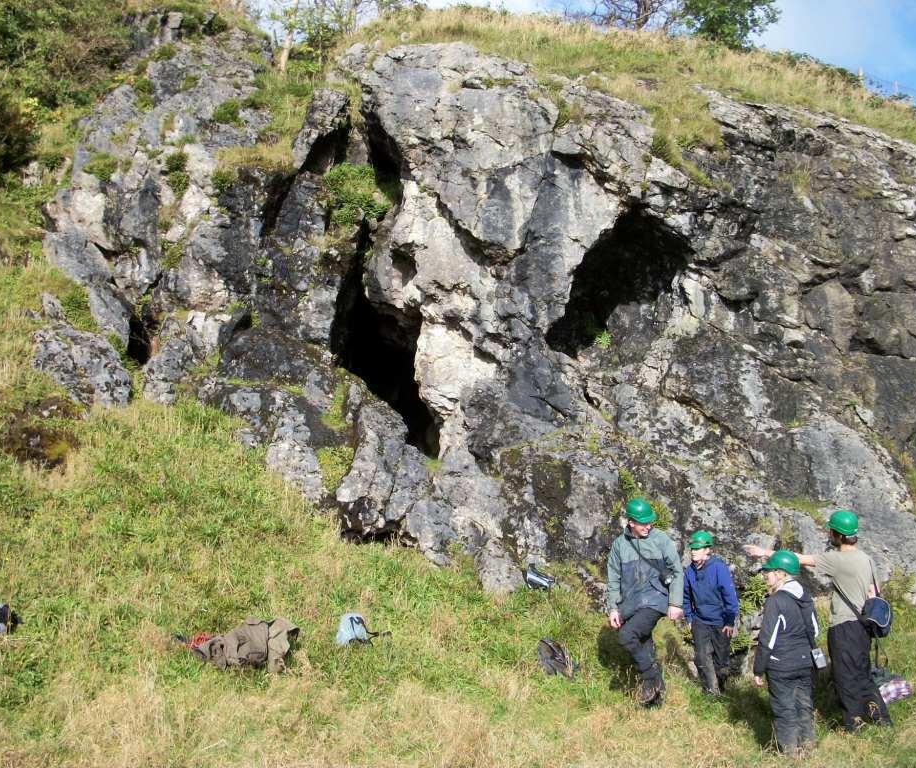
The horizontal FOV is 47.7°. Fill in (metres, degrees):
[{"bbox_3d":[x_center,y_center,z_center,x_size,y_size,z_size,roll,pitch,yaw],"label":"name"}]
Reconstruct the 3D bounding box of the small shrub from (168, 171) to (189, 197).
[{"bbox_3d":[-4.009,-2.866,14.800,0.320,0.370,0.280,2,-7,-16],"label":"small shrub"}]

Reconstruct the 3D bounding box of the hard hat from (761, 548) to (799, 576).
[{"bbox_3d":[2.461,1.362,7.900,0.300,0.190,0.230,-2,-8,12],"label":"hard hat"}]

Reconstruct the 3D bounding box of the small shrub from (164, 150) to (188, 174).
[{"bbox_3d":[-4.078,-3.209,15.000,0.350,0.350,0.300,2,-7,-16],"label":"small shrub"}]

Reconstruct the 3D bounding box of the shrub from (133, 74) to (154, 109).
[{"bbox_3d":[-4.921,-4.561,16.200,0.350,0.560,0.320,2,-7,-17],"label":"shrub"}]

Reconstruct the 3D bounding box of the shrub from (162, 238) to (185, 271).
[{"bbox_3d":[-4.177,-1.901,15.200,0.320,0.450,0.260,0,-8,0],"label":"shrub"}]

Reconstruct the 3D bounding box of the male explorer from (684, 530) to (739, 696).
[{"bbox_3d":[2.277,2.061,9.300,0.480,1.500,0.340,-3,-8,25],"label":"male explorer"}]

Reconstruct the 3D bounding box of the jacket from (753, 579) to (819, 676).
[{"bbox_3d":[2.562,1.905,8.100,0.500,0.750,0.360,5,-9,-35],"label":"jacket"}]

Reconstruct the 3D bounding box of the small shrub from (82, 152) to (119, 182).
[{"bbox_3d":[-5.593,-3.387,16.200,0.560,0.450,0.450,0,-8,0],"label":"small shrub"}]

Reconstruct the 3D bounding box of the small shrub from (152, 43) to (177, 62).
[{"bbox_3d":[-4.819,-5.443,17.000,0.390,0.330,0.340,2,-7,-16],"label":"small shrub"}]

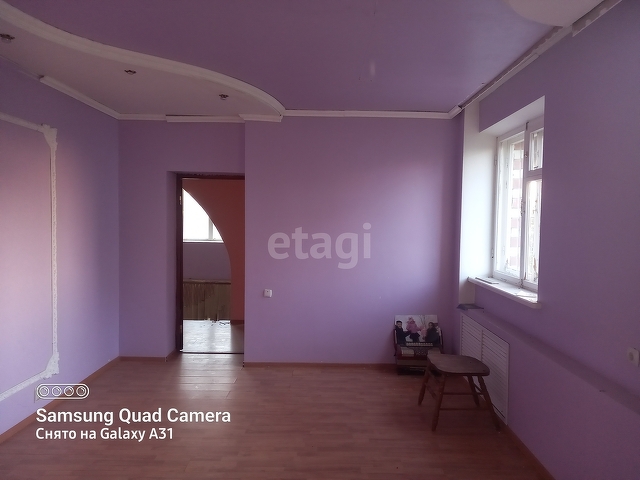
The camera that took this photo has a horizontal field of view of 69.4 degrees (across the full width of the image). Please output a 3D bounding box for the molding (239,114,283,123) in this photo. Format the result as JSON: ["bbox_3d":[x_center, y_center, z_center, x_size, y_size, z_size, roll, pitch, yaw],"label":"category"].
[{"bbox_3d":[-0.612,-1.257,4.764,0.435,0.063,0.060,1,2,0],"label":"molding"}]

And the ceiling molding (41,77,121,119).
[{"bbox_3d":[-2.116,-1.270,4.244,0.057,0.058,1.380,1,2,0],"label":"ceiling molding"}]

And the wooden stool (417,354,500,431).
[{"bbox_3d":[1.097,1.205,3.678,0.525,0.425,0.515,1,2,0],"label":"wooden stool"}]

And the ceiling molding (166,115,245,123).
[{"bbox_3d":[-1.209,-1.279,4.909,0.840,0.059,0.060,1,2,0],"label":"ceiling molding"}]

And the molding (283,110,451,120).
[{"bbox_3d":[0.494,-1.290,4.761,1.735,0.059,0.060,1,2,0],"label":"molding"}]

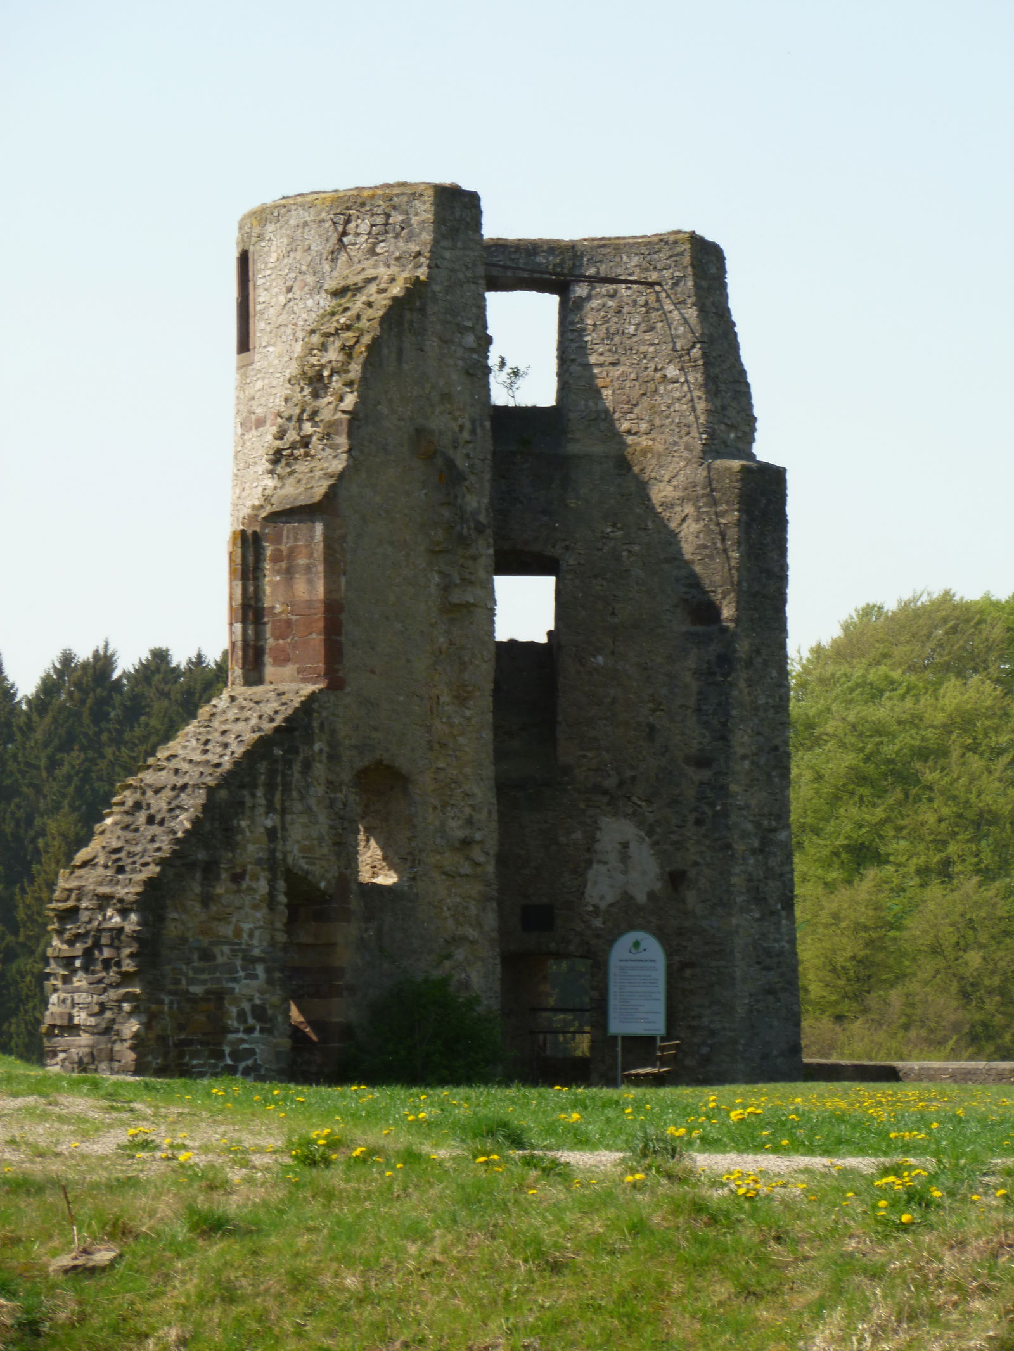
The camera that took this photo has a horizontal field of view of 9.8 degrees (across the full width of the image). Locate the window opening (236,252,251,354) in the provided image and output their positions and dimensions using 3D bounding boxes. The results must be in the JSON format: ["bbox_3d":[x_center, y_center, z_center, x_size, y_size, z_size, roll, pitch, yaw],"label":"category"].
[{"bbox_3d":[-3.613,-5.160,81.500,0.500,1.500,0.700,2,-3,-22],"label":"window opening"}]

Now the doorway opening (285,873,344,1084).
[{"bbox_3d":[-2.589,4.092,79.200,1.050,2.950,0.900,3,-3,-40],"label":"doorway opening"}]

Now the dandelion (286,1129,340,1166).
[{"bbox_3d":[-1.046,2.559,32.000,0.290,0.210,0.270,1,-2,0],"label":"dandelion"}]

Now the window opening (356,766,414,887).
[{"bbox_3d":[-1.659,2.025,80.200,1.000,1.660,0.800,3,-3,-40],"label":"window opening"}]

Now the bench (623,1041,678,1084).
[{"bbox_3d":[1.949,5.366,80.000,0.580,0.800,1.550,0,-2,9],"label":"bench"}]

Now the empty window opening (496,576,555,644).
[{"bbox_3d":[0.259,-0.969,85.200,0.880,0.970,0.700,1,-2,0],"label":"empty window opening"}]

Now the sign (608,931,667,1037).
[{"bbox_3d":[1.760,4.184,80.000,0.790,1.420,0.040,1,-2,0],"label":"sign"}]

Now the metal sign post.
[{"bbox_3d":[1.755,4.592,80.000,0.800,2.250,0.080,1,-2,0],"label":"metal sign post"}]

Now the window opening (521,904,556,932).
[{"bbox_3d":[0.443,3.510,85.200,0.500,0.410,0.450,0,-2,-12],"label":"window opening"}]

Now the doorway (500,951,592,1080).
[{"bbox_3d":[0.539,5.019,84.800,1.350,2.050,0.700,1,-2,0],"label":"doorway"}]

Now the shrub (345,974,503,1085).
[{"bbox_3d":[-1.122,4.867,79.800,2.100,1.680,1.800,1,-2,0],"label":"shrub"}]

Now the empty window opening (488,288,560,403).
[{"bbox_3d":[0.213,-4.719,85.000,1.100,1.660,0.800,1,-2,0],"label":"empty window opening"}]

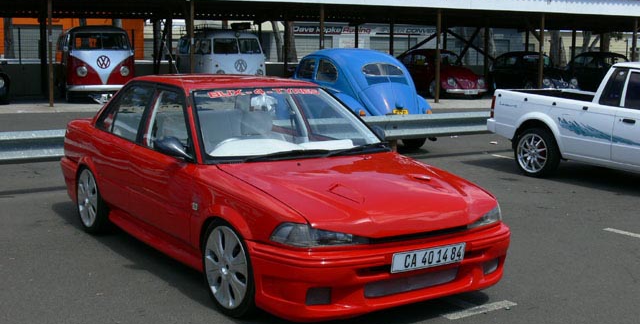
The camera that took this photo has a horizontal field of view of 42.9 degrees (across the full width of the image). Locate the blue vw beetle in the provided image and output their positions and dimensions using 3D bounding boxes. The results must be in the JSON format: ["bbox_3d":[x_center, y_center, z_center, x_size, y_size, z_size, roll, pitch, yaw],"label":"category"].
[{"bbox_3d":[0.340,-1.068,13.381,1.540,1.520,4.070,-3,9,-28],"label":"blue vw beetle"}]

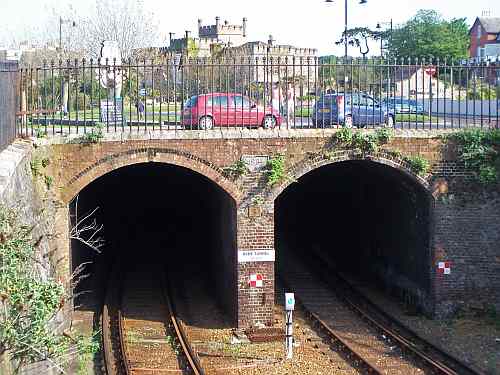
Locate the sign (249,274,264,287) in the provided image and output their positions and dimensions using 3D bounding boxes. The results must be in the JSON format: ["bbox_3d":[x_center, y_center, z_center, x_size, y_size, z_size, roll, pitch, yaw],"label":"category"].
[{"bbox_3d":[0.174,2.458,28.829,0.340,0.330,0.030,-1,5,-11],"label":"sign"}]

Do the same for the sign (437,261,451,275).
[{"bbox_3d":[5.296,2.202,29.814,0.330,0.330,0.030,-1,5,-11],"label":"sign"}]

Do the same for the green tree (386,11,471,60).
[{"bbox_3d":[22.764,-17.216,140.000,10.200,10.800,9.500,0,5,9],"label":"green tree"}]

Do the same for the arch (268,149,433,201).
[{"bbox_3d":[2.645,-0.367,29.382,4.513,1.382,0.550,-1,5,-11],"label":"arch"}]

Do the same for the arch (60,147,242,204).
[{"bbox_3d":[-2.537,-0.329,28.368,4.665,1.488,0.550,-1,5,-11],"label":"arch"}]

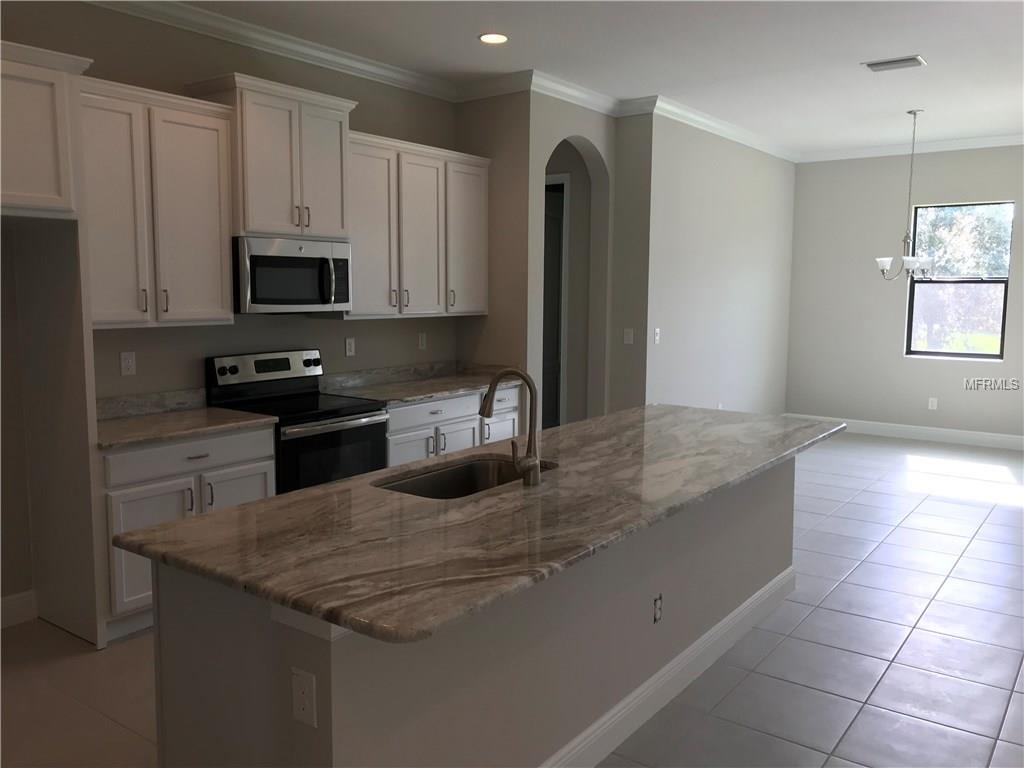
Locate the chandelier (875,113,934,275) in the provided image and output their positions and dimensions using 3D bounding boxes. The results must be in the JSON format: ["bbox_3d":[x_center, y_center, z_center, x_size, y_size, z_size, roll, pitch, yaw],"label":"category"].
[{"bbox_3d":[3.304,-1.558,6.874,0.492,1.381,0.492,5,8,37],"label":"chandelier"}]

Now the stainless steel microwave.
[{"bbox_3d":[-1.335,-0.621,4.760,0.397,0.403,0.765,5,8,37],"label":"stainless steel microwave"}]

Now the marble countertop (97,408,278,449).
[{"bbox_3d":[-1.744,0.201,4.096,0.653,0.033,0.928,5,8,37],"label":"marble countertop"}]

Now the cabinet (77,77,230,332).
[{"bbox_3d":[-1.864,-0.846,4.068,0.341,1.123,0.928,5,8,37],"label":"cabinet"}]

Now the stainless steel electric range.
[{"bbox_3d":[-1.213,0.427,4.787,0.673,1.182,0.767,5,8,37],"label":"stainless steel electric range"}]

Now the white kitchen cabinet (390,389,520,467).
[{"bbox_3d":[-0.601,0.465,5.683,0.632,0.845,1.383,5,8,37],"label":"white kitchen cabinet"}]

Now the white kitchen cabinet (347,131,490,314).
[{"bbox_3d":[-0.710,-1.018,5.599,0.341,1.123,1.383,5,8,37],"label":"white kitchen cabinet"}]

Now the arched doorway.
[{"bbox_3d":[0.442,-0.536,6.476,0.173,2.721,0.916,5,8,37],"label":"arched doorway"}]

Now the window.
[{"bbox_3d":[4.522,-1.032,8.382,0.894,1.532,0.090,5,8,37],"label":"window"}]

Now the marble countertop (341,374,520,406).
[{"bbox_3d":[-0.591,0.029,5.627,0.653,0.033,1.383,5,8,37],"label":"marble countertop"}]

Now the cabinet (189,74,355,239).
[{"bbox_3d":[-1.327,-1.219,4.682,0.417,0.803,0.805,5,8,37],"label":"cabinet"}]

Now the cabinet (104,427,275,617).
[{"bbox_3d":[-1.754,0.627,4.151,0.632,0.825,0.928,5,8,37],"label":"cabinet"}]

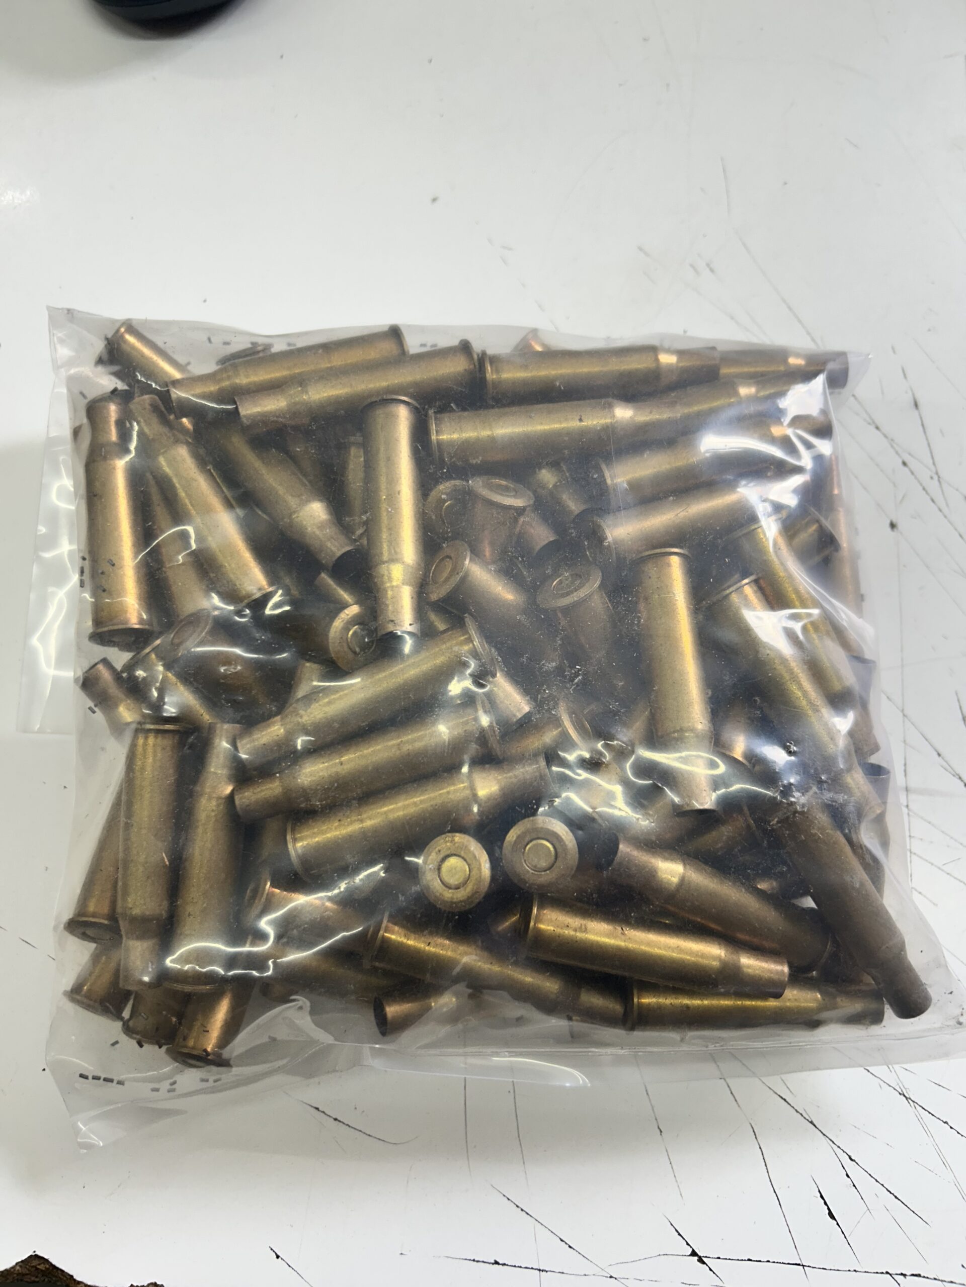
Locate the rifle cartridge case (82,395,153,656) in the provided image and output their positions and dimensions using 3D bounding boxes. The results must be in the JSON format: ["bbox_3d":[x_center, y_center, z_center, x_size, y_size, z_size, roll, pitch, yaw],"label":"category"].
[{"bbox_3d":[-0.080,-0.027,0.209,0.014,0.014,0.054,-6,83,-1],"label":"rifle cartridge case"}]

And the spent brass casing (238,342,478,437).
[{"bbox_3d":[-0.027,-0.056,0.216,0.054,0.014,0.014,-14,72,-12],"label":"spent brass casing"}]

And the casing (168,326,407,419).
[{"bbox_3d":[-0.044,-0.062,0.224,0.054,0.014,0.014,-16,80,-16],"label":"casing"}]

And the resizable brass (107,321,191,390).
[{"bbox_3d":[-0.069,-0.056,0.240,0.054,0.014,0.014,38,74,-18],"label":"resizable brass"}]

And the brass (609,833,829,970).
[{"bbox_3d":[0.048,0.054,0.205,0.054,0.014,0.014,26,72,-16],"label":"brass"}]

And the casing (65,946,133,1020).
[{"bbox_3d":[-0.071,0.055,0.215,0.014,0.014,0.054,24,67,8],"label":"casing"}]

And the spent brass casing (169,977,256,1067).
[{"bbox_3d":[-0.059,0.074,0.235,0.014,0.014,0.054,18,52,-8],"label":"spent brass casing"}]

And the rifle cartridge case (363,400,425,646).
[{"bbox_3d":[-0.019,-0.026,0.206,0.014,0.014,0.054,-4,68,-1],"label":"rifle cartridge case"}]

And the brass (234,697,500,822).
[{"bbox_3d":[-0.024,0.025,0.199,0.054,0.014,0.014,-17,80,-7],"label":"brass"}]

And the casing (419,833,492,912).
[{"bbox_3d":[-0.001,0.049,0.210,0.014,0.054,0.014,-2,79,10],"label":"casing"}]

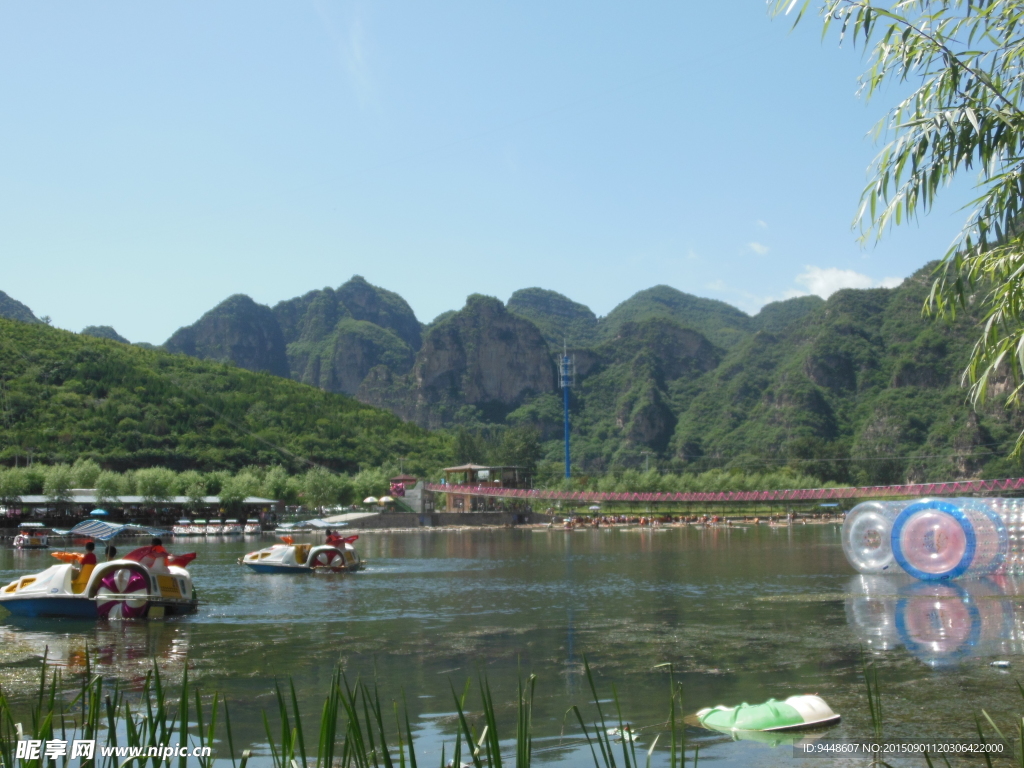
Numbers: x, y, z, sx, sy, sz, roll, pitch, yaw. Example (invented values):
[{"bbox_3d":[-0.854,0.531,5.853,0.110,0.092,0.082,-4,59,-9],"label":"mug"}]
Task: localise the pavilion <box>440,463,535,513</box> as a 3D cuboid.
[{"bbox_3d":[-4.038,16.547,178.000,12.500,7.500,6.500,-6,-9,38],"label":"pavilion"}]

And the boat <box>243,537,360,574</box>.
[{"bbox_3d":[-7.342,5.978,39.300,3.950,1.320,1.900,-2,-7,6],"label":"boat"}]

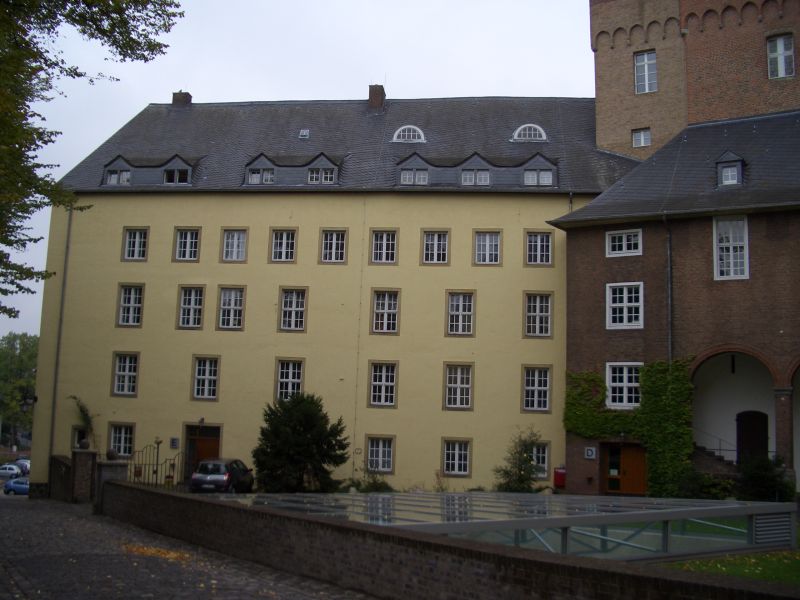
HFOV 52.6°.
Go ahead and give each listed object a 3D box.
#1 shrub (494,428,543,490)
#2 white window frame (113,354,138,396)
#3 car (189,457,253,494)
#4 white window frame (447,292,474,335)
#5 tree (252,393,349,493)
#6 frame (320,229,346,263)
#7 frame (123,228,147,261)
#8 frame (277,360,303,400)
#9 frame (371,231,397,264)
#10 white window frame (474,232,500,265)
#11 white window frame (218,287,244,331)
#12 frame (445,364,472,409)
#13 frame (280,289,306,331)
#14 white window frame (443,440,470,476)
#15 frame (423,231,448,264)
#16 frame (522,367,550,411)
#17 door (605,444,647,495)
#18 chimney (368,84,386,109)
[{"bbox_3d":[5.430,7.372,37.197,2.180,3.121,2.071,1,-7,8],"label":"shrub"},{"bbox_3d":[-14.097,3.831,41.647,1.131,2.010,0.150,1,-7,8],"label":"white window frame"},{"bbox_3d":[-7.950,7.950,36.850,1.680,1.440,3.900,1,-7,8],"label":"car"},{"bbox_3d":[2.996,0.667,39.777,1.156,2.030,0.150,1,-7,8],"label":"white window frame"},{"bbox_3d":[-4.592,6.577,36.320,4.300,4.860,4.100,1,-7,8],"label":"tree"},{"bbox_3d":[-3.114,-2.531,38.453,1.118,1.520,0.180,1,-7,8],"label":"frame"},{"bbox_3d":[-13.174,-2.775,40.442,1.120,1.540,0.150,1,-7,8],"label":"frame"},{"bbox_3d":[-5.203,3.886,38.472,1.120,1.970,0.150,1,-7,8],"label":"frame"},{"bbox_3d":[-0.732,-2.534,38.682,1.120,1.540,0.150,1,-7,8],"label":"frame"},{"bbox_3d":[4.089,-2.398,37.478,1.084,1.529,0.180,1,-7,8],"label":"white window frame"},{"bbox_3d":[-8.391,0.396,40.321,1.152,1.979,0.130,1,-7,8],"label":"white window frame"},{"bbox_3d":[2.690,3.960,36.880,1.125,1.935,0.180,1,-7,8],"label":"frame"},{"bbox_3d":[-5.250,0.457,39.859,1.148,2.018,0.130,1,-7,8],"label":"frame"},{"bbox_3d":[2.579,7.130,36.504,1.095,1.465,0.180,1,-7,8],"label":"white window frame"},{"bbox_3d":[1.729,-2.566,39.213,1.146,1.548,0.130,1,-7,8],"label":"frame"},{"bbox_3d":[6.160,4.017,36.411,1.066,1.902,0.180,1,-7,8],"label":"frame"},{"bbox_3d":[9.678,7.261,34.600,1.803,2.039,0.180,-3,-8,34],"label":"door"},{"bbox_3d":[-1.284,-11.584,47.148,0.875,1.465,1.100,1,-7,8],"label":"chimney"}]

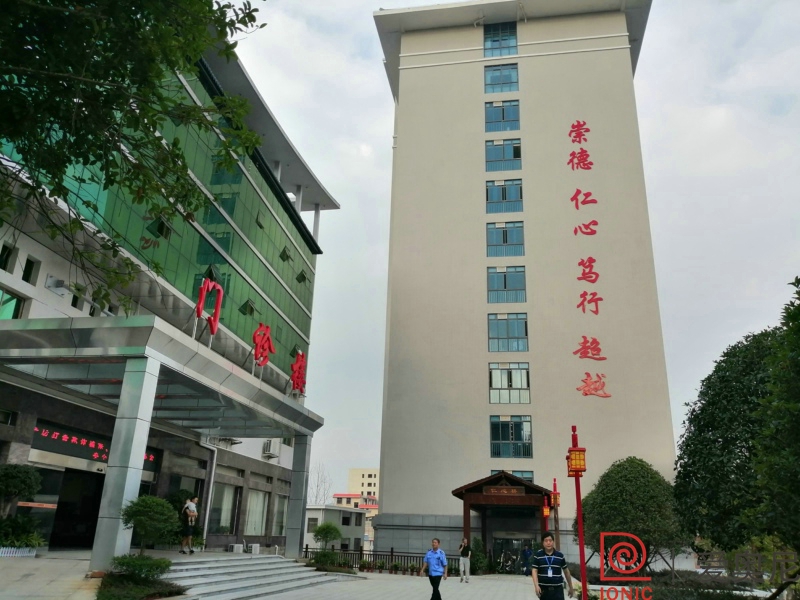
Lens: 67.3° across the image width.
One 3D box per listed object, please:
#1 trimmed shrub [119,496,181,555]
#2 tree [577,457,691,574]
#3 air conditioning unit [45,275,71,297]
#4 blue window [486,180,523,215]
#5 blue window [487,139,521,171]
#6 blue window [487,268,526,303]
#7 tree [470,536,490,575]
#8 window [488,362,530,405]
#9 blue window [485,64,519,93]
[{"bbox_3d":[-3.828,3.452,9.229,0.924,0.837,0.924,10,-22,-20],"label":"trimmed shrub"},{"bbox_3d":[9.466,8.838,24.500,4.400,4.700,4.400,-1,-21,9],"label":"tree"},{"bbox_3d":[-9.019,-0.381,15.800,0.280,0.440,0.600,-1,-21,8],"label":"air conditioning unit"},{"bbox_3d":[8.404,-8.347,48.328,2.854,3.014,0.200,-1,-21,9],"label":"blue window"},{"bbox_3d":[8.555,-11.897,49.645,2.854,3.014,0.200,-1,-21,9],"label":"blue window"},{"bbox_3d":[8.101,-1.171,45.666,2.854,3.014,0.200,-1,-21,9],"label":"blue window"},{"bbox_3d":[4.423,14.068,33.014,1.100,1.949,1.100,2,-21,0],"label":"tree"},{"bbox_3d":[7.827,5.970,43.013,2.854,3.014,0.200,-1,-21,9],"label":"window"},{"bbox_3d":[8.505,-18.490,50.205,2.690,2.700,0.150,-2,-21,9],"label":"blue window"}]

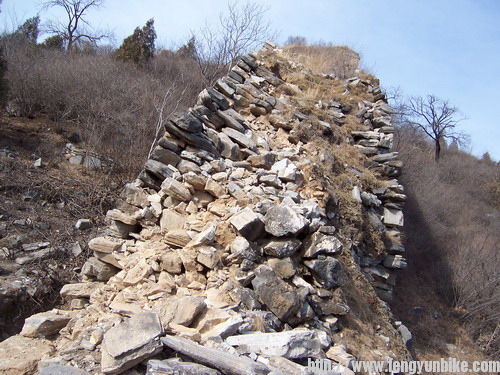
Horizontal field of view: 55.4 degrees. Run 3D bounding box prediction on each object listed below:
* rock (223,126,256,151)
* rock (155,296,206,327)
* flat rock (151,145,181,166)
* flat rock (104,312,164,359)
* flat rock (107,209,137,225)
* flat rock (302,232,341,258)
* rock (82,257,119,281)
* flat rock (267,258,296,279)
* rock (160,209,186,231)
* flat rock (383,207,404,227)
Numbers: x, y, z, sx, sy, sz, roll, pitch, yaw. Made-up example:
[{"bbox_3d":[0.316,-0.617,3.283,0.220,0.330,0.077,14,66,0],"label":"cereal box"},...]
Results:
[{"bbox_3d":[-0.150,-0.699,6.800,0.500,0.130,0.260,32,21,0],"label":"rock"},{"bbox_3d":[-0.654,1.158,4.471,0.450,0.140,0.270,-15,30,-9],"label":"rock"},{"bbox_3d":[-1.126,-0.426,6.350,0.360,0.180,0.320,24,-3,0],"label":"flat rock"},{"bbox_3d":[-1.048,1.309,4.249,0.460,0.120,0.380,-19,39,-19],"label":"flat rock"},{"bbox_3d":[-1.517,0.341,5.644,0.320,0.107,0.240,15,9,0],"label":"flat rock"},{"bbox_3d":[0.787,0.631,5.225,0.411,0.205,0.312,-1,15,-5],"label":"flat rock"},{"bbox_3d":[-1.819,0.986,5.800,0.430,0.240,0.360,0,-2,0],"label":"rock"},{"bbox_3d":[0.363,0.923,5.500,0.320,0.220,0.270,6,9,0],"label":"flat rock"},{"bbox_3d":[-0.810,0.339,5.050,0.260,0.220,0.130,4,-45,0],"label":"rock"},{"bbox_3d":[2.137,0.432,7.100,0.310,0.260,0.300,0,-2,6],"label":"flat rock"}]

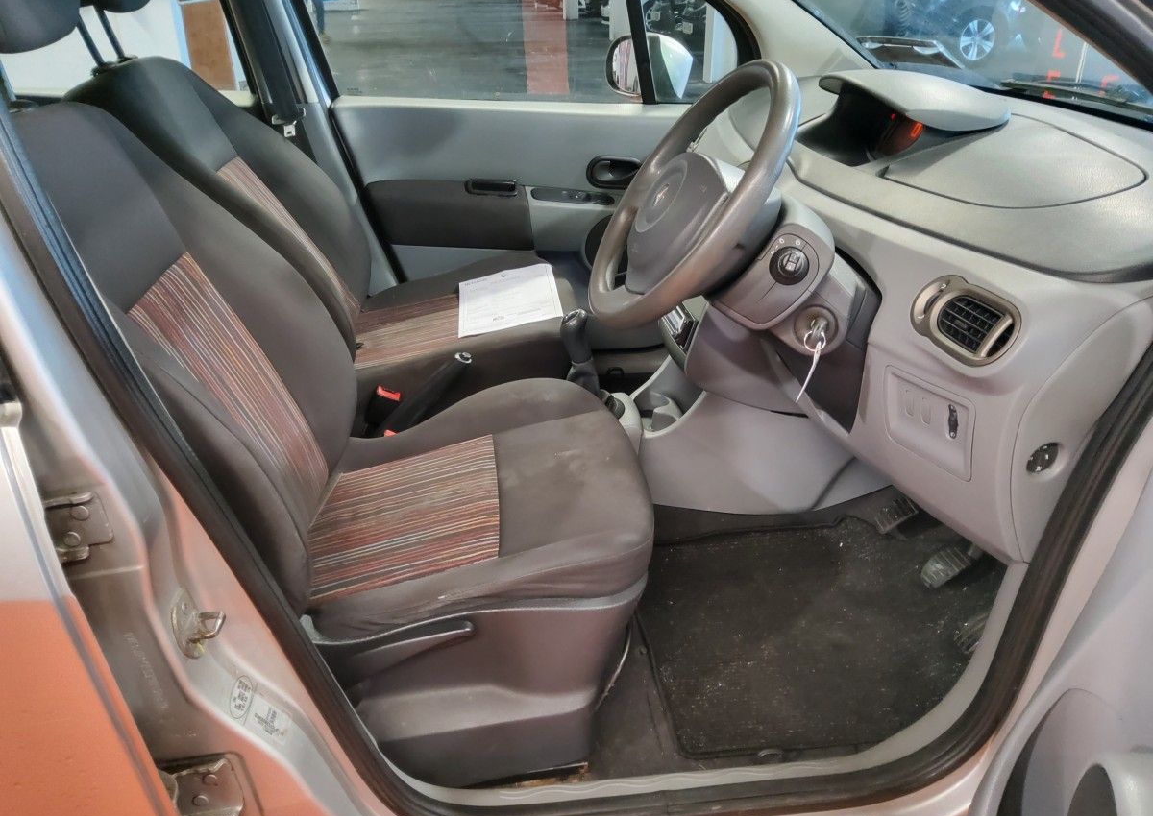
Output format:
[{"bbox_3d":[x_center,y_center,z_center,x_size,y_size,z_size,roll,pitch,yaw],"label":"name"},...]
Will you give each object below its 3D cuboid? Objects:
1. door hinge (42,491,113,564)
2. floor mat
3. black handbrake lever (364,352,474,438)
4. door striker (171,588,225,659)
[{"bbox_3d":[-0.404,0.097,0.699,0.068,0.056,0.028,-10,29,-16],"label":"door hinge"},{"bbox_3d":[0.435,0.332,1.391,0.640,0.025,0.490,-3,28,-4],"label":"floor mat"},{"bbox_3d":[-0.284,-0.007,1.543,0.260,0.050,0.042,-43,26,16],"label":"black handbrake lever"},{"bbox_3d":[-0.334,0.191,0.763,0.030,0.068,0.037,2,28,7],"label":"door striker"}]

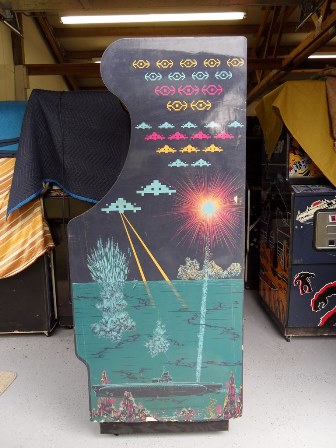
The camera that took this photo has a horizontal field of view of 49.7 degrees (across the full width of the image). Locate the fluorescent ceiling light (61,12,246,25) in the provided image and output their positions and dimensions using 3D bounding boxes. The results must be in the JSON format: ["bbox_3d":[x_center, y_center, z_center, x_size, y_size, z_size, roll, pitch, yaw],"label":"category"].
[{"bbox_3d":[-0.188,-2.670,4.700,2.400,0.065,0.110,-1,8,1],"label":"fluorescent ceiling light"}]

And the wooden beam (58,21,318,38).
[{"bbox_3d":[0.201,-2.636,4.920,3.560,0.105,0.050,-1,8,1],"label":"wooden beam"}]

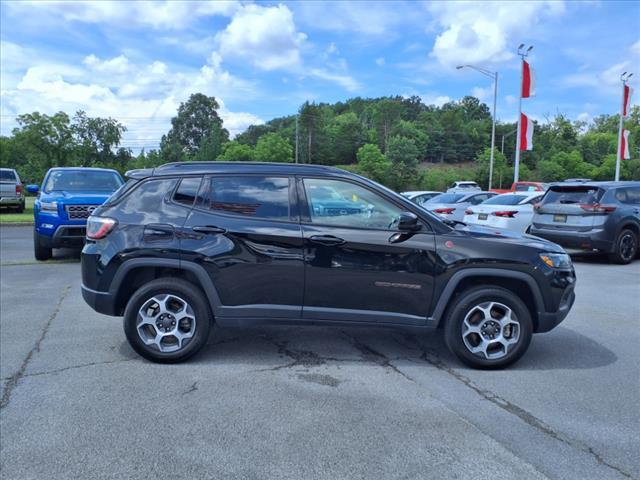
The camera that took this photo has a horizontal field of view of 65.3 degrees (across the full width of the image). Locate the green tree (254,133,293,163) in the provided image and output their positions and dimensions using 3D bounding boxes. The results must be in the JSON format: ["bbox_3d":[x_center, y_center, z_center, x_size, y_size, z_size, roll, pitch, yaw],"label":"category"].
[{"bbox_3d":[-5.576,-8.635,59.448,5.000,8.080,5.000,1,6,0],"label":"green tree"}]

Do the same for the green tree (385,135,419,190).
[{"bbox_3d":[9.205,-7.958,56.473,4.000,7.280,4.000,1,6,0],"label":"green tree"}]

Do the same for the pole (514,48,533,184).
[{"bbox_3d":[12.968,-7.126,32.430,0.900,10.720,0.600,1,6,0],"label":"pole"}]

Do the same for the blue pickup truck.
[{"bbox_3d":[-5.471,-0.731,11.513,1.880,1.850,5.340,-2,6,-29],"label":"blue pickup truck"}]

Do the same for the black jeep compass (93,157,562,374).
[{"bbox_3d":[0.088,0.134,4.875,4.400,1.650,1.900,1,6,0],"label":"black jeep compass"}]

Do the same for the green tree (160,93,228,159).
[{"bbox_3d":[-19.639,-14.973,78.942,11.000,16.310,10.000,1,6,0],"label":"green tree"}]

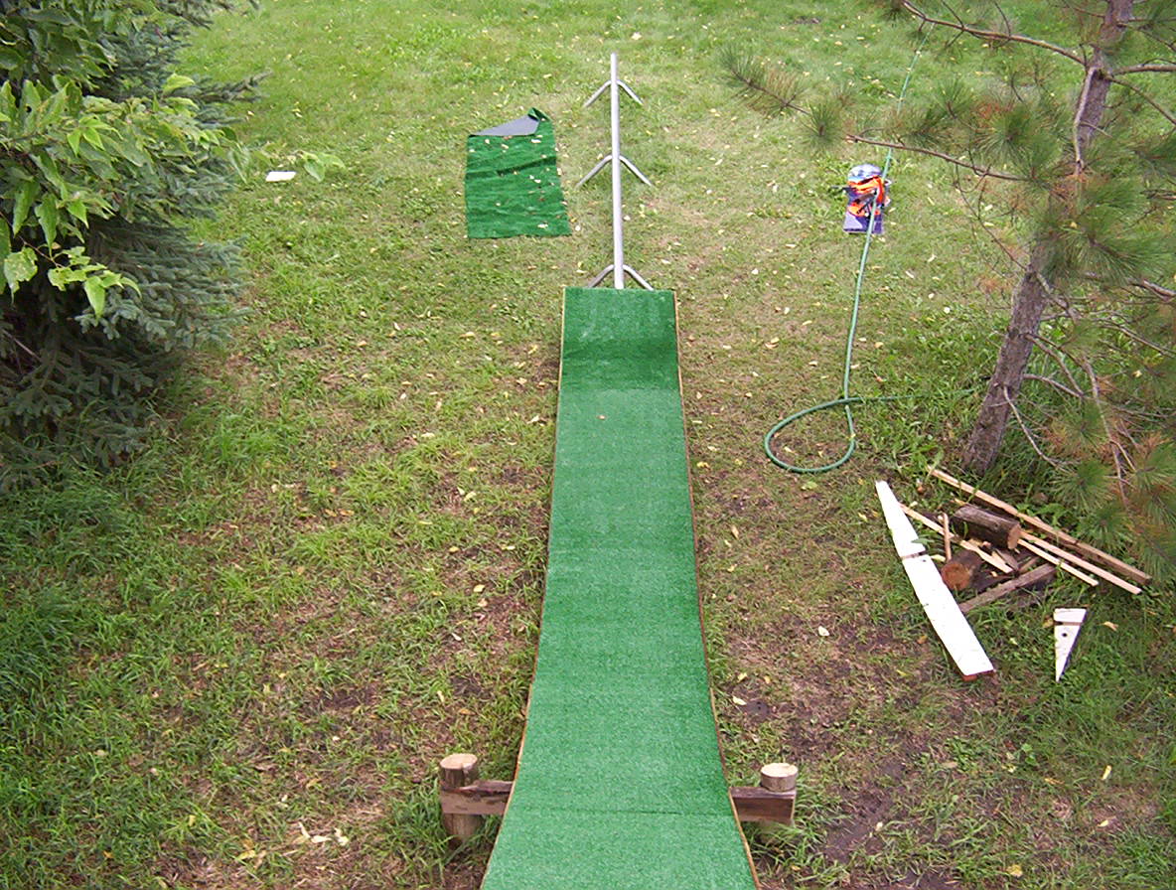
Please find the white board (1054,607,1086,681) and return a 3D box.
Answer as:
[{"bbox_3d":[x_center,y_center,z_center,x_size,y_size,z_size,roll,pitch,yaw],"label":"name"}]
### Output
[{"bbox_3d":[1.812,0.763,5.089,0.114,0.030,0.488,14,34,21],"label":"white board"}]

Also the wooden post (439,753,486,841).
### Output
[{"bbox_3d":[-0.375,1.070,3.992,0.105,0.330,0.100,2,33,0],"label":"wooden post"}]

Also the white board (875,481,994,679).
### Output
[{"bbox_3d":[1.356,0.521,5.469,0.144,0.035,1.330,-3,31,-6],"label":"white board"}]

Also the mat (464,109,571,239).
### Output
[{"bbox_3d":[-0.540,-2.010,9.627,0.694,0.080,2.526,-2,31,-4],"label":"mat"}]

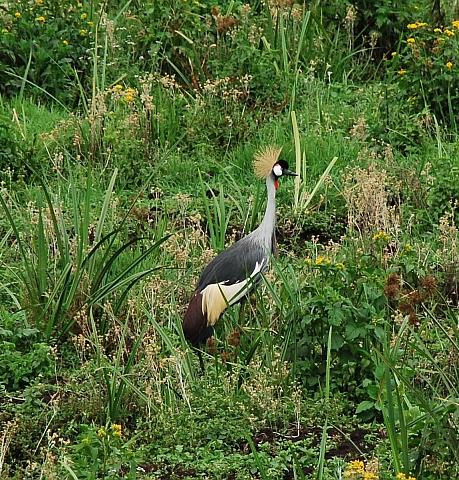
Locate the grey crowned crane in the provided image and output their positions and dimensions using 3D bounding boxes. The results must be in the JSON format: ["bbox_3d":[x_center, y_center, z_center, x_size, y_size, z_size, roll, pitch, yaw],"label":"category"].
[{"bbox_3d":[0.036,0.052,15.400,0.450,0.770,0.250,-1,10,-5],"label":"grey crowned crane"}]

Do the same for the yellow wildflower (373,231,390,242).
[{"bbox_3d":[0.600,-0.014,15.900,0.063,0.045,0.058,0,10,0],"label":"yellow wildflower"}]

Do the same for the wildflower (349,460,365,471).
[{"bbox_3d":[0.439,0.773,13.800,0.055,0.036,0.052,0,10,0],"label":"wildflower"}]

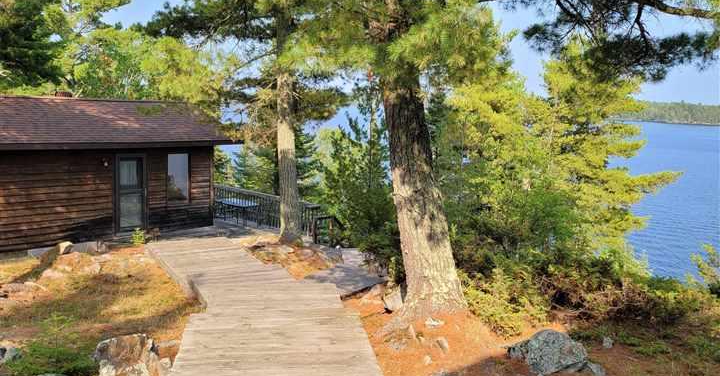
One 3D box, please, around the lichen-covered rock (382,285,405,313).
[{"bbox_3d":[0.330,1.057,6.900,0.230,0.230,0.240,2,7,3],"label":"lichen-covered rock"}]

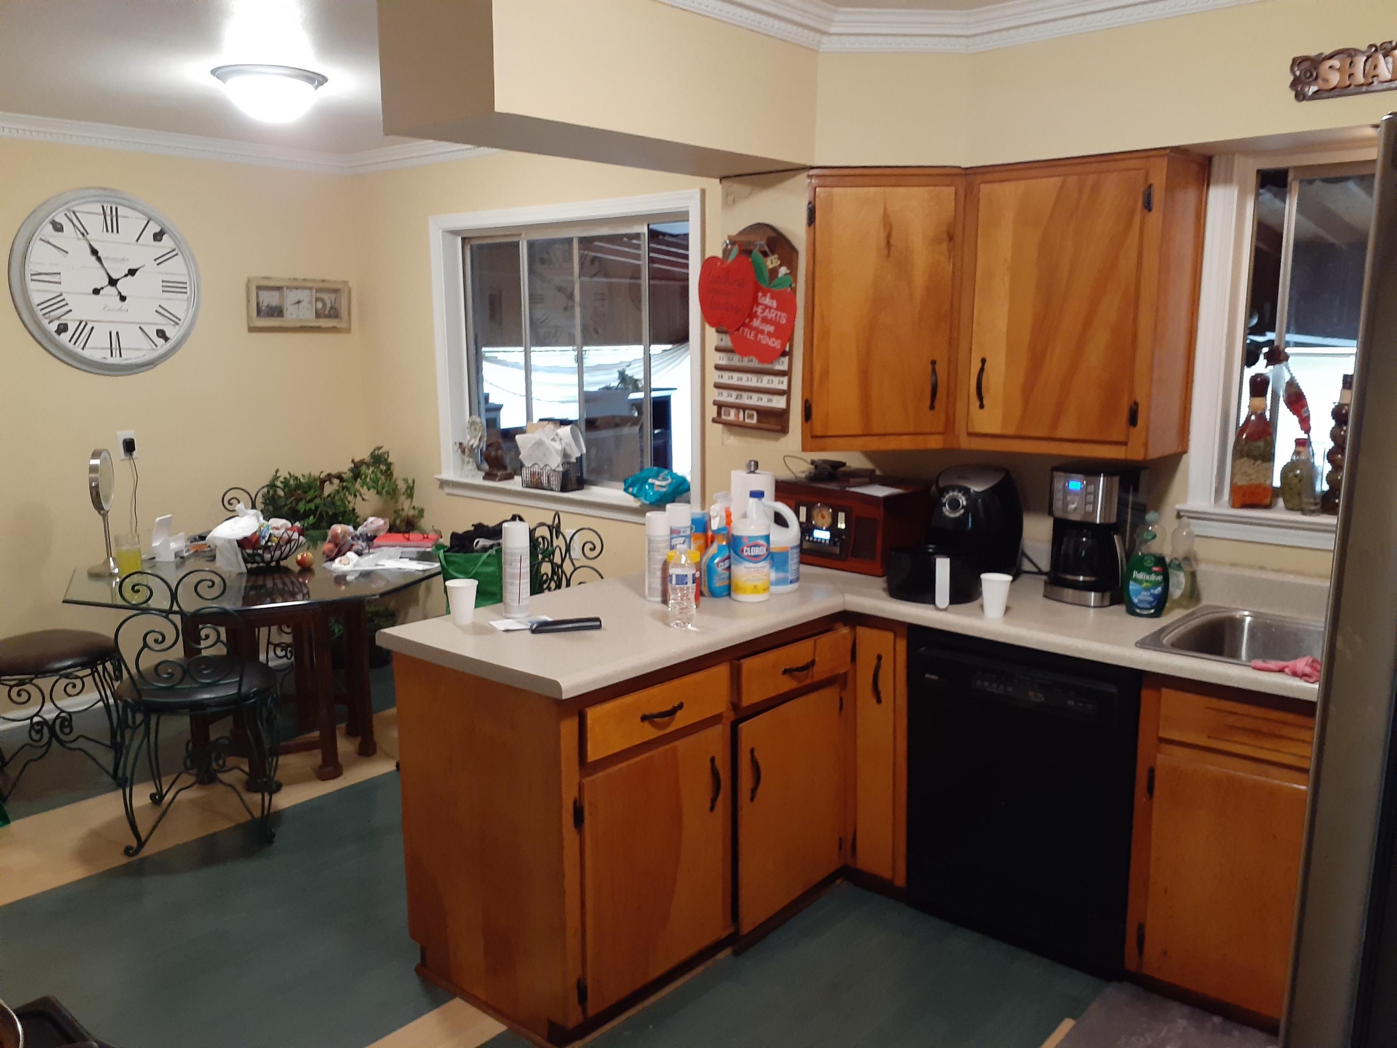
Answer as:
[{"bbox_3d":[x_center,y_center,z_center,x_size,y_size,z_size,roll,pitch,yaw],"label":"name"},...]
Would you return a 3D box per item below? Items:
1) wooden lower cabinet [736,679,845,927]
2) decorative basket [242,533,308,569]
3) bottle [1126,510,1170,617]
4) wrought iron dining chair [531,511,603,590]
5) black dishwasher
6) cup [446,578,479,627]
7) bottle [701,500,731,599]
[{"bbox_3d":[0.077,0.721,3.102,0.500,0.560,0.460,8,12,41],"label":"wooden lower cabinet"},{"bbox_3d":[-1.748,0.098,4.436,0.300,0.130,0.300,8,12,41],"label":"decorative basket"},{"bbox_3d":[1.167,0.101,2.829,0.115,0.260,0.065,6,12,29],"label":"bottle"},{"bbox_3d":[-0.559,0.447,4.073,0.470,0.920,0.440,-6,12,-28],"label":"wrought iron dining chair"},{"bbox_3d":[0.995,0.672,3.002,0.610,0.850,0.610,9,14,41],"label":"black dishwasher"},{"bbox_3d":[-0.595,0.203,2.752,0.089,0.112,0.089,0,9,0],"label":"cup"},{"bbox_3d":[0.064,0.064,3.030,0.110,0.265,0.070,-8,13,-39],"label":"bottle"}]

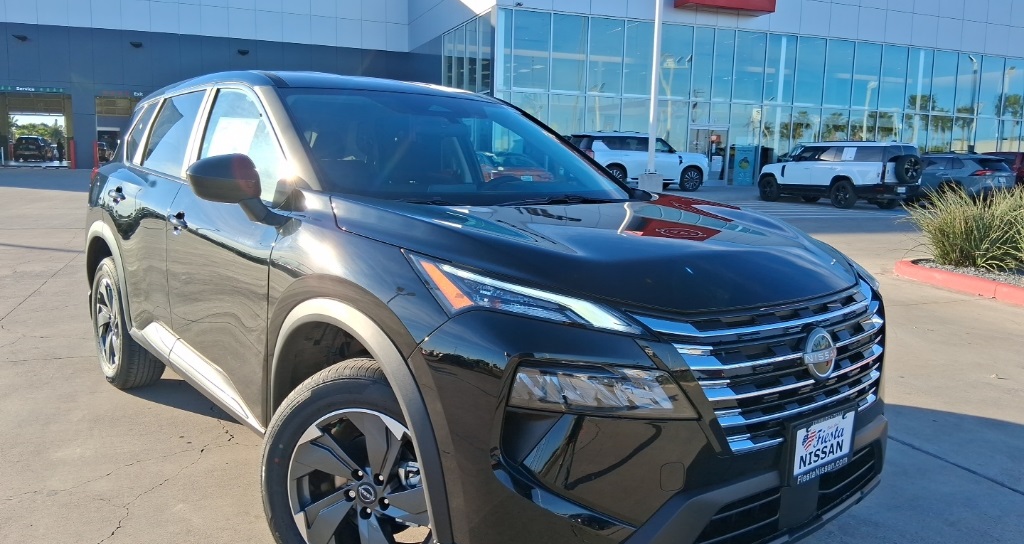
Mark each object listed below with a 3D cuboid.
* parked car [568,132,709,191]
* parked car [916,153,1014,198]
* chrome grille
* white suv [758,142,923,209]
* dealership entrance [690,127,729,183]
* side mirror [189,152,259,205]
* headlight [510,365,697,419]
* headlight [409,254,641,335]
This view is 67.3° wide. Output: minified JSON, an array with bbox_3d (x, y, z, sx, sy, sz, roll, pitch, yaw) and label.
[{"bbox_3d":[4.379,-3.834,26.762,5.280,1.940,2.080,-2,8,-21],"label":"parked car"},{"bbox_3d":[13.400,-2.950,24.750,1.860,1.690,4.600,-3,9,-28],"label":"parked car"},{"bbox_3d":[0.742,0.233,2.039,1.080,0.340,0.220,-5,11,-40],"label":"chrome grille"},{"bbox_3d":[10.470,-3.160,25.000,2.030,1.970,5.330,-3,9,-28],"label":"white suv"},{"bbox_3d":[8.038,-4.741,31.300,1.880,2.360,0.200,-2,8,-21],"label":"dealership entrance"},{"bbox_3d":[-0.910,-0.298,2.443,0.250,0.165,0.170,-5,11,-40],"label":"side mirror"},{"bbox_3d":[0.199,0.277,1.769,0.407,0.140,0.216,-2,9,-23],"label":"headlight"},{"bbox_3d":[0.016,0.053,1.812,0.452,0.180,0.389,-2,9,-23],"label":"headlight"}]

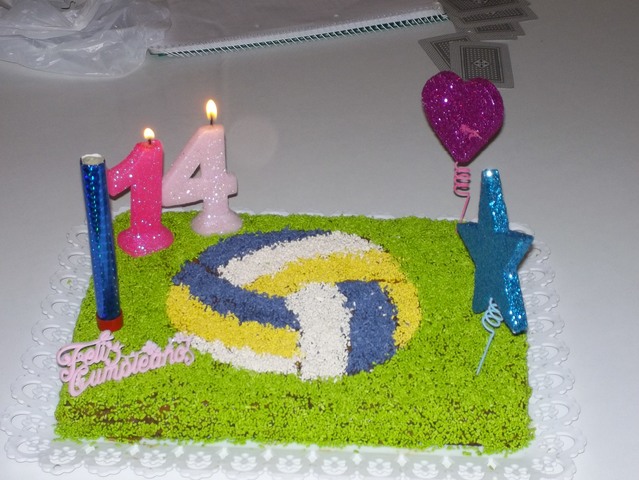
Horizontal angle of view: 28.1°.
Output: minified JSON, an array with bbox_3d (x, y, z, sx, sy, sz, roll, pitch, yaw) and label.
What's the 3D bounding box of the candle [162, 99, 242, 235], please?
[{"bbox_3d":[-0.096,-0.058,1.012,0.069,0.115,0.036,-10,37,-14],"label":"candle"}]

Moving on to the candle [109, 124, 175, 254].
[{"bbox_3d":[-0.140,-0.042,0.997,0.057,0.104,0.038,-7,38,-18],"label":"candle"}]

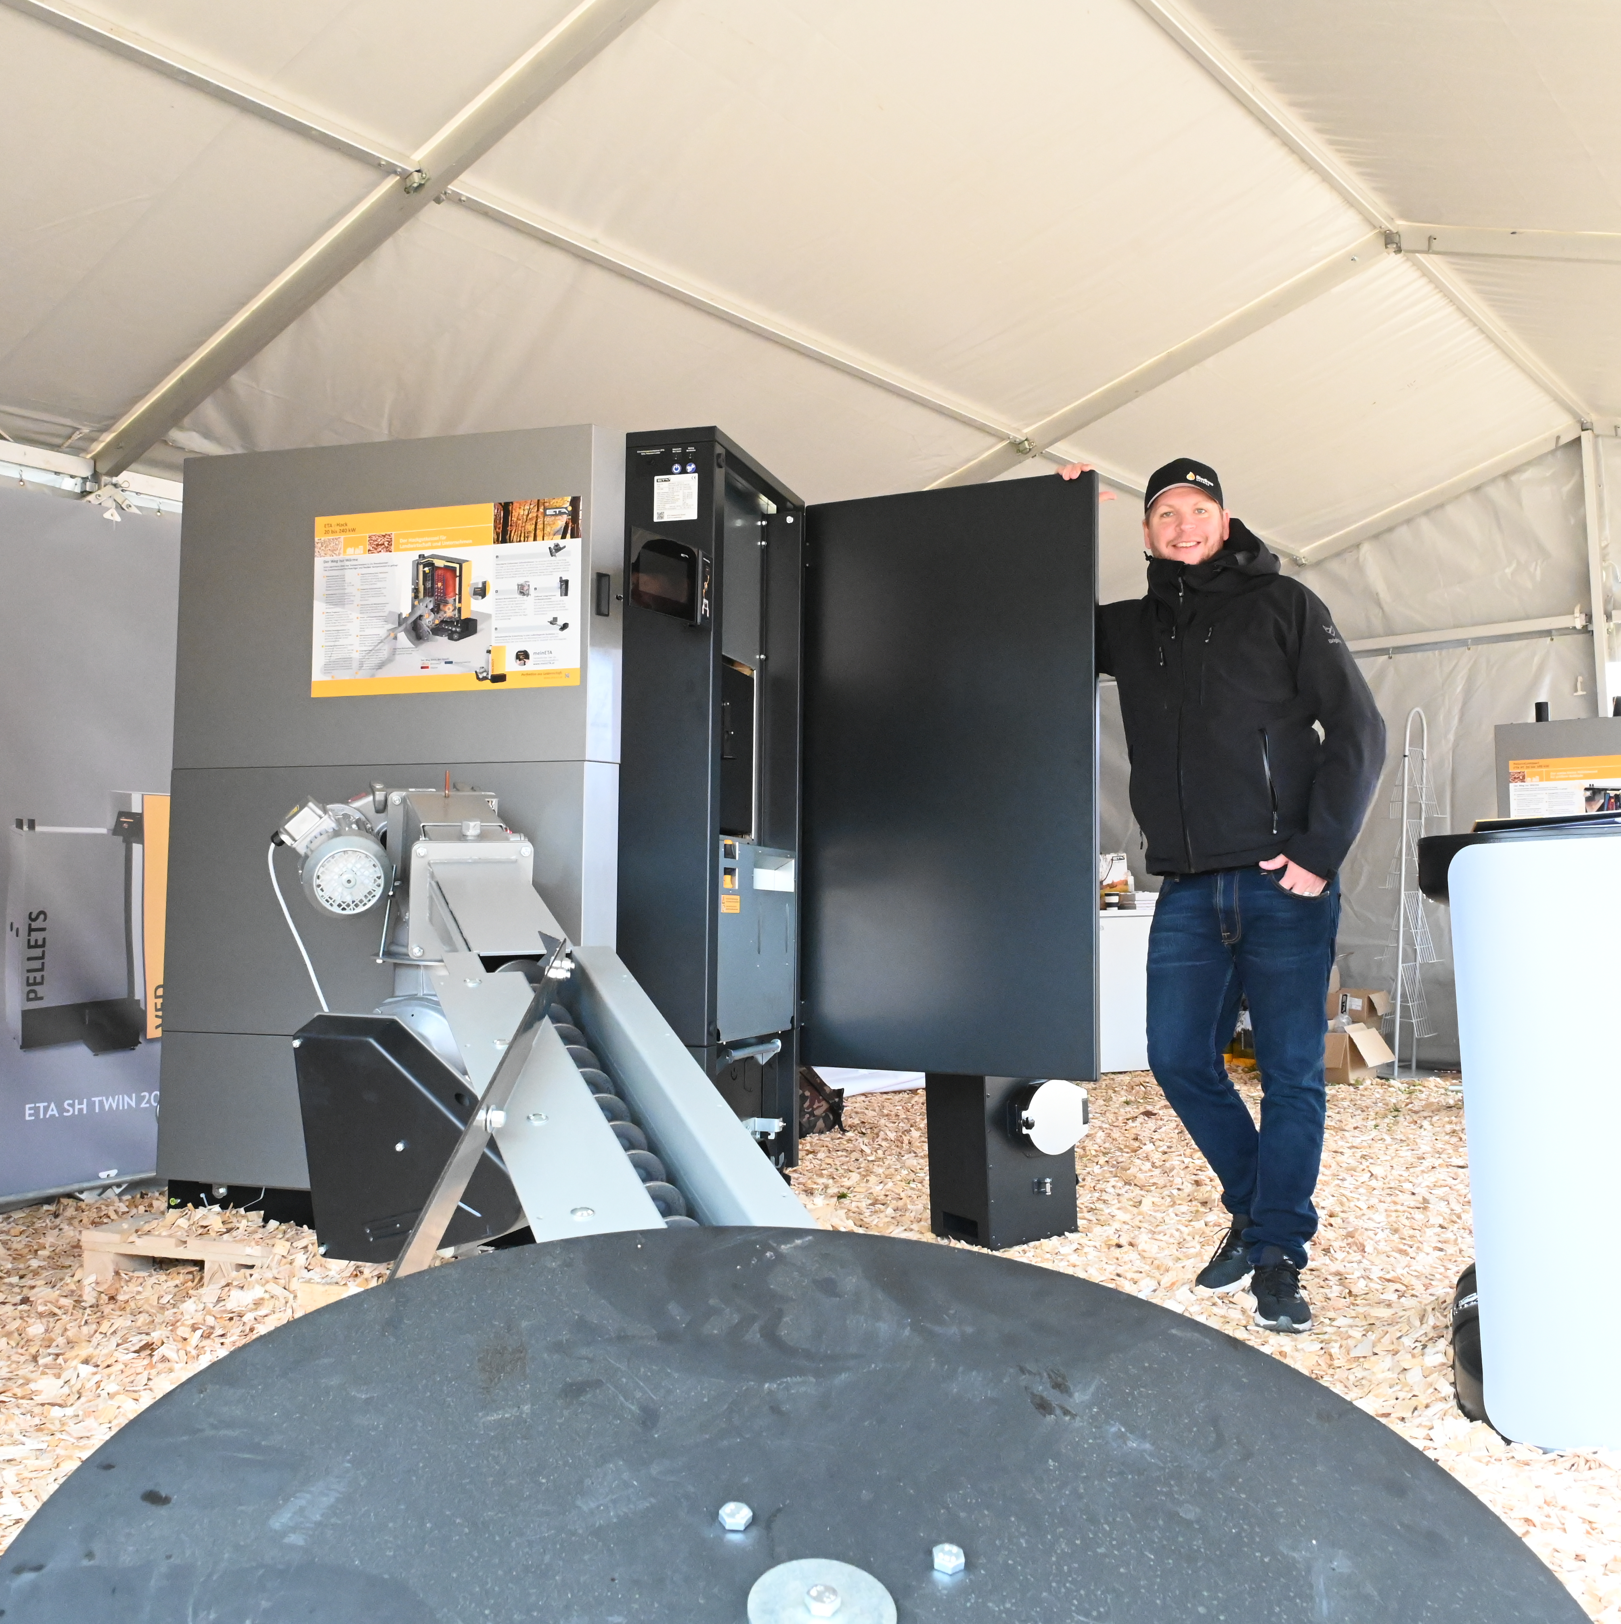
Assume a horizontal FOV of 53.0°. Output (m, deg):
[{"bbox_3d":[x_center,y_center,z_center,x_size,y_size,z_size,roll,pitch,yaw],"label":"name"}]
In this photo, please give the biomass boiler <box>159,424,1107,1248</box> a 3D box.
[{"bbox_3d":[-0.395,0.056,3.964,2.101,1.817,0.893,-1,-5,16],"label":"biomass boiler"}]

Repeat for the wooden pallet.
[{"bbox_3d":[-1.056,1.044,4.063,0.800,0.144,1.200,-1,-5,18],"label":"wooden pallet"}]

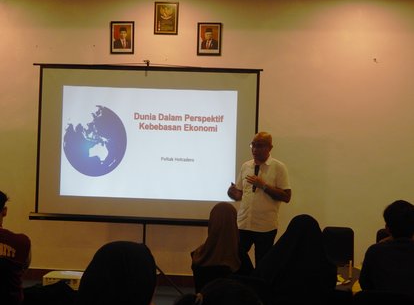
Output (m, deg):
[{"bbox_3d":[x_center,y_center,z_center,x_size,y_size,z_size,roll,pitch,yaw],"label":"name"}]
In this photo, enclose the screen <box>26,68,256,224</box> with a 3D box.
[{"bbox_3d":[-0.600,-0.073,10.200,2.280,1.570,0.080,2,0,5],"label":"screen"}]

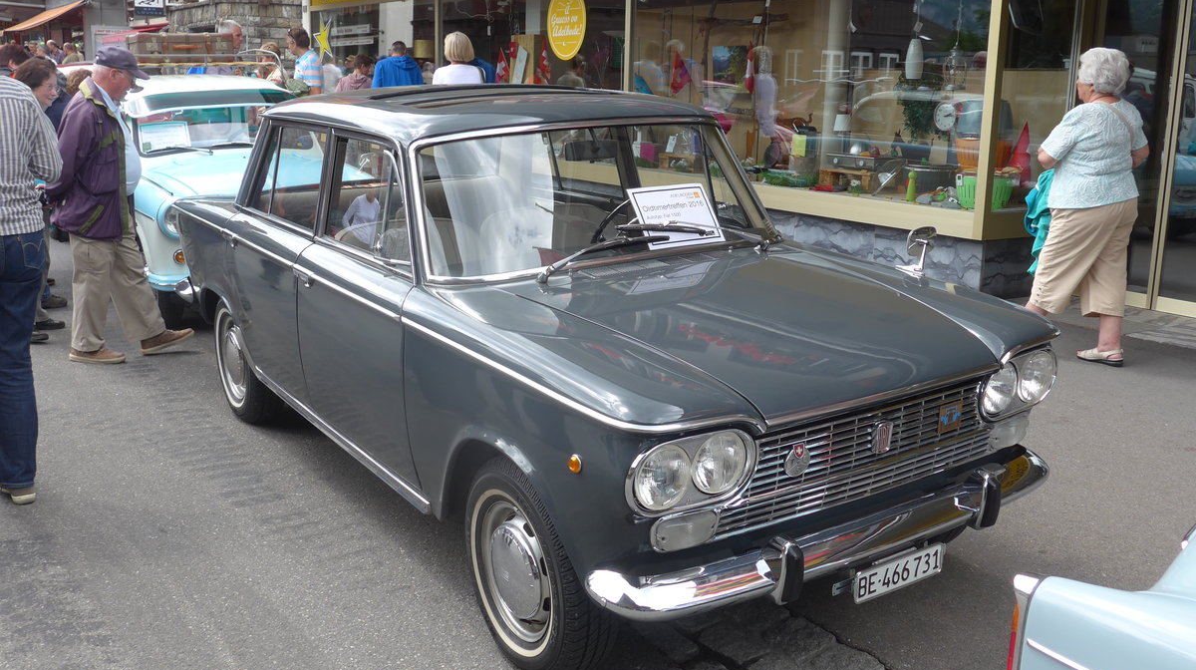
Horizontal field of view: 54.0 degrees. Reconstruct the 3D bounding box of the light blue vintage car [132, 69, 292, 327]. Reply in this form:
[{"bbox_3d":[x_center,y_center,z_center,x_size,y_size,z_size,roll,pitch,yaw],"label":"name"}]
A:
[{"bbox_3d":[-2.583,-1.040,7.882,1.490,1.460,3.360,-9,17,-32],"label":"light blue vintage car"}]

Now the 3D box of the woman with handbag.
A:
[{"bbox_3d":[2.441,-0.637,5.850,0.500,1.560,0.540,12,17,40],"label":"woman with handbag"}]

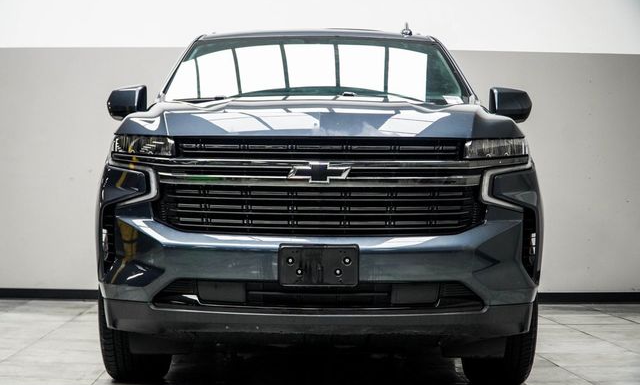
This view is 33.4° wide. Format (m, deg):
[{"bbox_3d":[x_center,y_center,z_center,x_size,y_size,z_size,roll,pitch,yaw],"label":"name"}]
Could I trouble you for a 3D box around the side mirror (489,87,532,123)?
[{"bbox_3d":[1.067,-0.484,5.950,0.245,0.205,0.180,1,-1,0],"label":"side mirror"}]

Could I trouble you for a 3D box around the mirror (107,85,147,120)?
[{"bbox_3d":[-1.070,-0.495,5.950,0.240,0.205,0.180,1,-1,0],"label":"mirror"}]

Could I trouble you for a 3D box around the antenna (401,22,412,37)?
[{"bbox_3d":[0.540,-1.020,6.660,0.075,0.110,0.130,1,-1,0],"label":"antenna"}]

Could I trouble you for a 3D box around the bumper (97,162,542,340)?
[{"bbox_3d":[0.000,0.228,4.450,1.980,0.710,0.560,1,-1,0],"label":"bumper"}]

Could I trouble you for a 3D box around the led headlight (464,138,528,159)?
[{"bbox_3d":[0.738,-0.183,4.450,0.300,0.100,0.230,1,-1,0],"label":"led headlight"}]

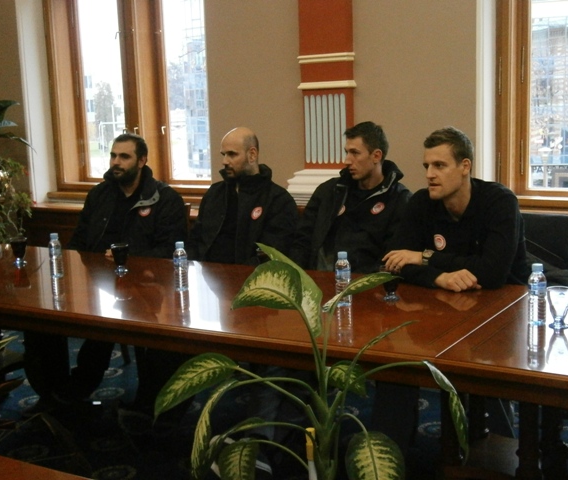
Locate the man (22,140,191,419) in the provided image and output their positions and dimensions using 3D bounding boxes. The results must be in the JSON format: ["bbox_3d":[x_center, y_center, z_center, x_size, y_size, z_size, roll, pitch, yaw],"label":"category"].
[{"bbox_3d":[-0.799,0.137,4.319,0.600,1.330,0.720,2,10,27],"label":"man"}]

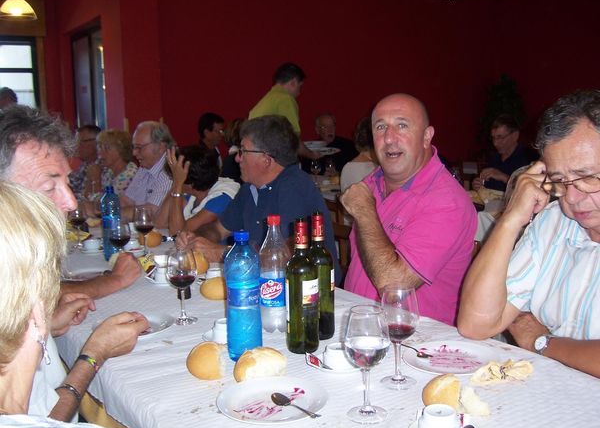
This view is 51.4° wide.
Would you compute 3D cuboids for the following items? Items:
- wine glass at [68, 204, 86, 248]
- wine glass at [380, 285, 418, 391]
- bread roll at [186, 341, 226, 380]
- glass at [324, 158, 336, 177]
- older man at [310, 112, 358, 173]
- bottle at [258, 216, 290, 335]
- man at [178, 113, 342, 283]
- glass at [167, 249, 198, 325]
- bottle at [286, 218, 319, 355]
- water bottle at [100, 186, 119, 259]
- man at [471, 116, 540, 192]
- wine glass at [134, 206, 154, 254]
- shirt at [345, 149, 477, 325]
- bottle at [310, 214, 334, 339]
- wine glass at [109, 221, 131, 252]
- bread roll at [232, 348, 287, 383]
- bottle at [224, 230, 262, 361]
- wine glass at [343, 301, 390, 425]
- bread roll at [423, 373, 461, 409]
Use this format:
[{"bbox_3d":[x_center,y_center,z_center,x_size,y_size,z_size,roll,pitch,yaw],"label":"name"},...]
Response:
[{"bbox_3d":[-0.984,0.053,2.773,0.083,0.196,0.083,-1,8,0],"label":"wine glass"},{"bbox_3d":[0.194,0.239,1.208,0.075,0.187,0.075,-1,8,0],"label":"wine glass"},{"bbox_3d":[-0.206,0.312,1.361,0.080,0.068,0.080,1,8,11],"label":"bread roll"},{"bbox_3d":[0.239,-0.319,4.850,0.077,0.190,0.077,-1,8,0],"label":"glass"},{"bbox_3d":[0.251,-0.179,5.500,0.520,1.360,0.650,1,8,9],"label":"older man"},{"bbox_3d":[-0.065,0.146,1.536,0.078,0.280,0.078,-1,8,0],"label":"bottle"},{"bbox_3d":[-0.138,0.307,2.300,0.680,1.300,0.520,-3,8,-14],"label":"man"},{"bbox_3d":[-0.318,0.199,1.702,0.085,0.198,0.085,-1,8,0],"label":"glass"},{"bbox_3d":[0.006,0.159,1.397,0.075,0.294,0.075,-1,8,0],"label":"bottle"},{"bbox_3d":[-0.758,0.037,2.503,0.084,0.300,0.084,-1,8,0],"label":"water bottle"},{"bbox_3d":[1.260,-0.003,4.109,0.750,1.300,0.550,-7,10,-36],"label":"man"},{"bbox_3d":[-0.597,0.070,2.408,0.075,0.186,0.075,-1,8,0],"label":"wine glass"},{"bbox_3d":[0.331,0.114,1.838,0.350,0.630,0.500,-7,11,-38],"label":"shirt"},{"bbox_3d":[0.049,0.155,1.574,0.075,0.314,0.075,-1,8,0],"label":"bottle"},{"bbox_3d":[-0.671,0.112,2.340,0.083,0.196,0.083,-1,8,0],"label":"wine glass"},{"bbox_3d":[-0.079,0.300,1.247,0.103,0.060,0.080,-1,8,0],"label":"bread roll"},{"bbox_3d":[-0.129,0.185,1.442,0.084,0.295,0.084,-3,9,-17],"label":"bottle"},{"bbox_3d":[0.123,0.273,1.145,0.087,0.201,0.087,-1,8,0],"label":"wine glass"},{"bbox_3d":[0.252,0.318,1.110,0.072,0.058,0.075,-1,8,0],"label":"bread roll"}]

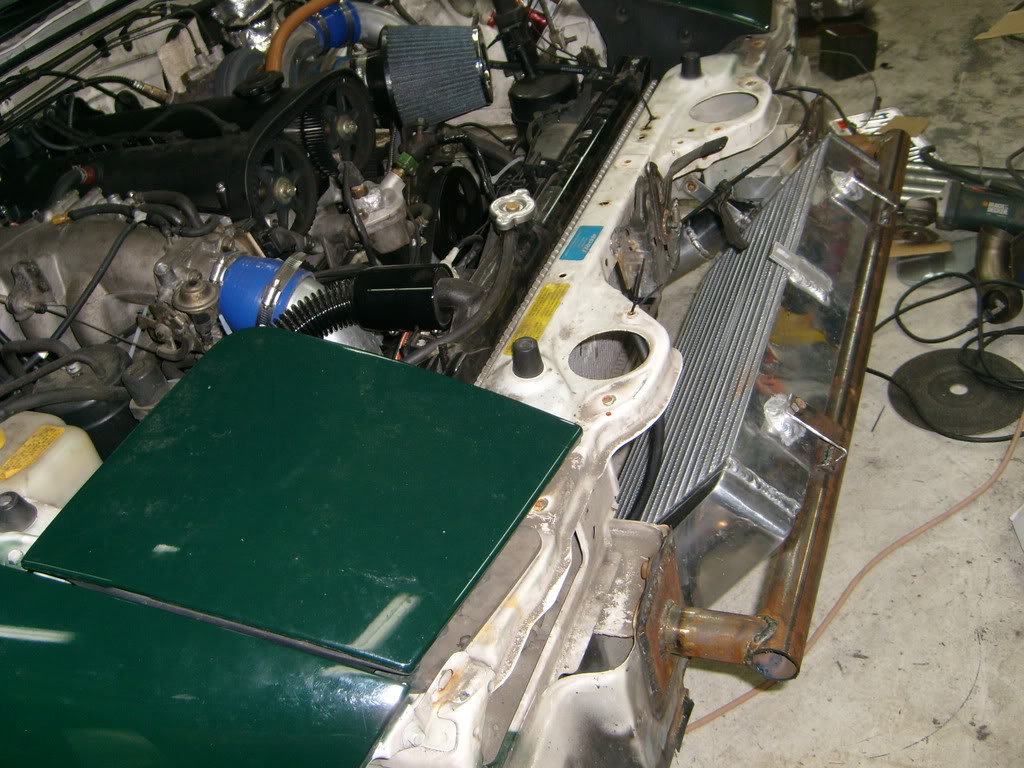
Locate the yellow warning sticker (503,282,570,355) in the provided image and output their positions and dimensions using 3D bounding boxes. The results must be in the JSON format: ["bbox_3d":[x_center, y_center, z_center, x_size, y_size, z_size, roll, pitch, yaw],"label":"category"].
[{"bbox_3d":[0.026,-0.064,1.007,0.027,0.002,0.112,6,43,25],"label":"yellow warning sticker"}]

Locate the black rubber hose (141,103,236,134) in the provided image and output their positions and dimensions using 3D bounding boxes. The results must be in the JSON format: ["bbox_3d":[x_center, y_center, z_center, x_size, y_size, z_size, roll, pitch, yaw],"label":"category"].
[{"bbox_3d":[-0.417,-0.337,1.319,0.143,0.044,0.016,1,41,24],"label":"black rubber hose"}]

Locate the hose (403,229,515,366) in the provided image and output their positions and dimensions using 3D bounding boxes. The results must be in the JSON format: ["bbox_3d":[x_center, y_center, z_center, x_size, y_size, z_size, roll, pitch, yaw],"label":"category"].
[{"bbox_3d":[-0.049,-0.093,1.139,0.034,0.065,0.186,23,53,41],"label":"hose"}]

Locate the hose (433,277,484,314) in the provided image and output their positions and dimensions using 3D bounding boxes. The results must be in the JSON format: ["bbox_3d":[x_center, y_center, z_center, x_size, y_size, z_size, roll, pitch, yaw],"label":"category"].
[{"bbox_3d":[-0.063,-0.104,1.179,0.071,0.031,0.026,17,49,37],"label":"hose"}]

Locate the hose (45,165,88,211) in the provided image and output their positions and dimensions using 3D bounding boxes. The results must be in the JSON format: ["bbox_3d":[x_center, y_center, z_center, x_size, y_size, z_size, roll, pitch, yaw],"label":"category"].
[{"bbox_3d":[-0.541,-0.241,1.263,0.060,0.036,0.024,-29,38,-13],"label":"hose"}]

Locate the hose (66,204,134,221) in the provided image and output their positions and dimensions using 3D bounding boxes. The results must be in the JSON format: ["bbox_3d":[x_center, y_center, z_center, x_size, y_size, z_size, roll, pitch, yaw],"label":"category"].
[{"bbox_3d":[-0.481,-0.203,1.215,0.089,0.017,0.017,-3,40,20],"label":"hose"}]

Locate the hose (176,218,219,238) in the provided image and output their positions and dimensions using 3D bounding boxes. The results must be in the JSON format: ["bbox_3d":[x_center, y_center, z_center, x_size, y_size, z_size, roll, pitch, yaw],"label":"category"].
[{"bbox_3d":[-0.349,-0.172,1.147,0.057,0.016,0.020,-8,38,14],"label":"hose"}]

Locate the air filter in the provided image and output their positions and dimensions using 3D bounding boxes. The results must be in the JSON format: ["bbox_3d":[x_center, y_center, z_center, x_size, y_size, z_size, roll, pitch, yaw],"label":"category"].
[{"bbox_3d":[-0.119,-0.446,1.494,0.173,0.146,0.146,-6,38,3],"label":"air filter"}]

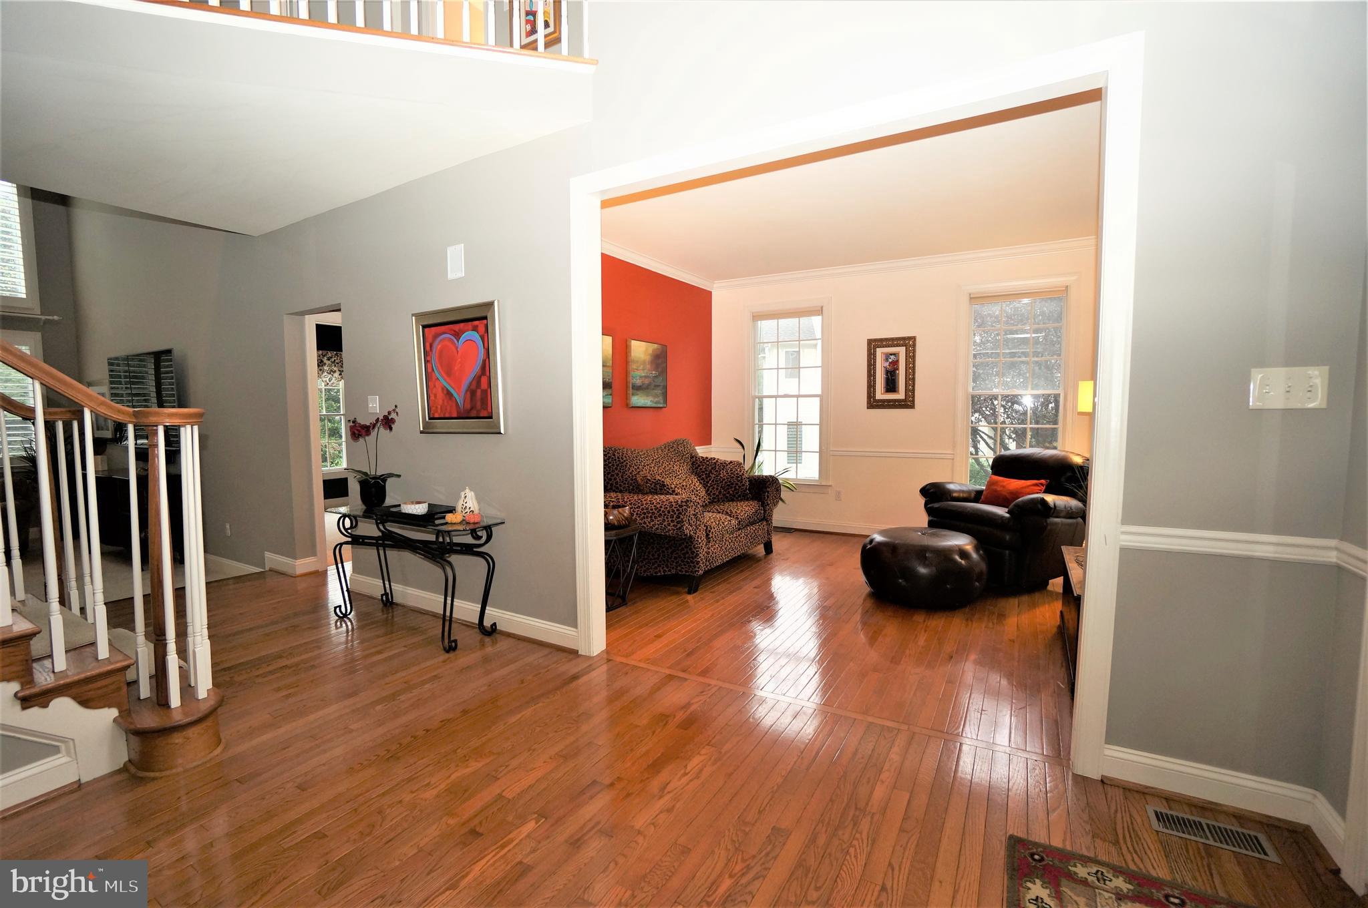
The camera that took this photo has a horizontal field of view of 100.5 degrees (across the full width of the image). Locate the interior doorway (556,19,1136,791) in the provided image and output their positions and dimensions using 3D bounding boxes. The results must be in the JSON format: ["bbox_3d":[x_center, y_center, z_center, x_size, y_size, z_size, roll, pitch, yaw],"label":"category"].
[{"bbox_3d":[0.480,-0.142,2.543,2.353,2.505,0.155,2,5,29],"label":"interior doorway"}]

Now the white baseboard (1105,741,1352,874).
[{"bbox_3d":[1.669,1.101,1.809,0.525,0.127,0.200,2,5,29],"label":"white baseboard"}]

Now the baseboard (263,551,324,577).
[{"bbox_3d":[-3.214,0.898,4.685,0.460,0.135,0.200,2,5,29],"label":"baseboard"}]

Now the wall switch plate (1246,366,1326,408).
[{"bbox_3d":[1.832,-0.198,1.727,0.170,0.126,0.014,2,5,29],"label":"wall switch plate"}]

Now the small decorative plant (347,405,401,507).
[{"bbox_3d":[-1.990,0.017,3.641,0.290,0.660,0.220,2,5,29],"label":"small decorative plant"}]

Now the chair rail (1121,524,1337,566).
[{"bbox_3d":[1.716,0.291,1.819,0.515,0.080,0.027,2,5,29],"label":"chair rail"}]

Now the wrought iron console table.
[{"bbox_3d":[-1.625,0.708,3.428,1.200,0.690,0.350,2,5,29],"label":"wrought iron console table"}]

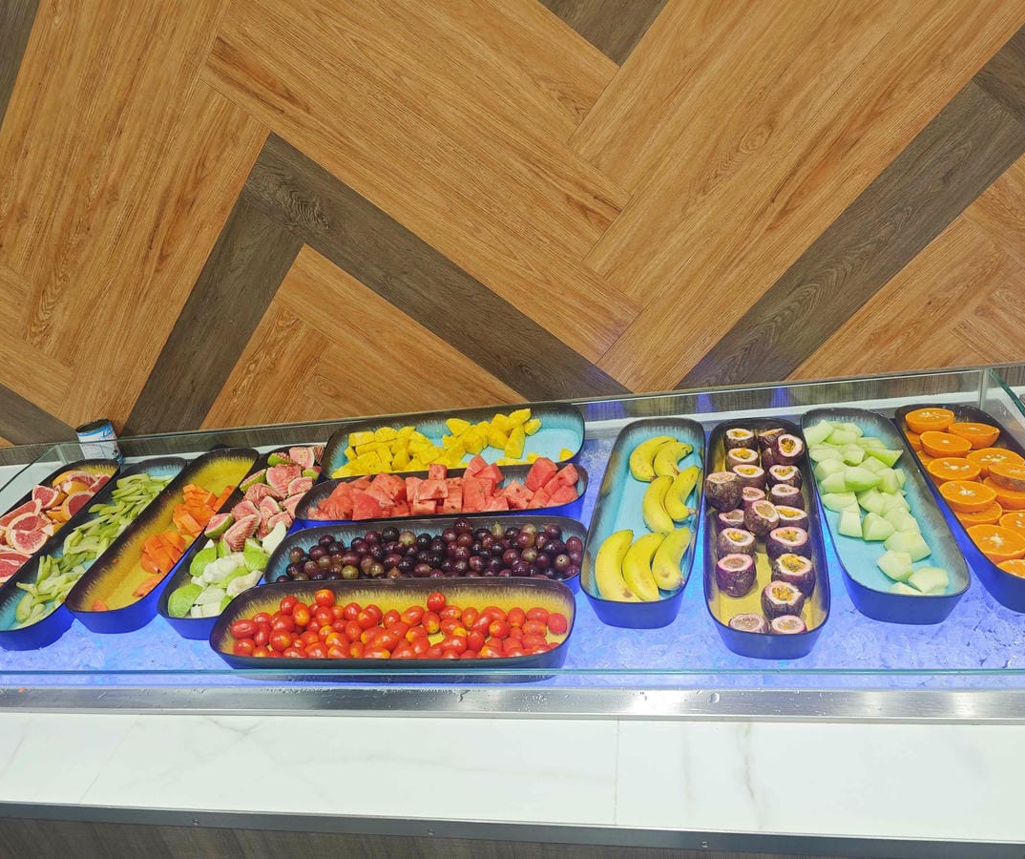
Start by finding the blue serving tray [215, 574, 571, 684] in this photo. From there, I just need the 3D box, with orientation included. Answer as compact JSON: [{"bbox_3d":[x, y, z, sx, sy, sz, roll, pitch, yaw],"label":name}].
[{"bbox_3d":[-0.167,0.285,1.067,0.520,0.059,0.159,-3,27,12],"label":"blue serving tray"}]

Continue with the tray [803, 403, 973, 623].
[{"bbox_3d":[0.559,0.113,1.193,0.159,0.059,0.520,-2,28,12],"label":"tray"}]

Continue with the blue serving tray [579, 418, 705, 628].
[{"bbox_3d":[0.223,0.130,1.234,0.159,0.059,0.520,1,29,17],"label":"blue serving tray"}]

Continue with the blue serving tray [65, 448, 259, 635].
[{"bbox_3d":[-0.612,0.188,1.409,0.159,0.059,0.520,-3,27,8],"label":"blue serving tray"}]

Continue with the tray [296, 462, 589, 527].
[{"bbox_3d":[-0.123,0.135,1.347,0.520,0.059,0.159,-5,25,9],"label":"tray"}]

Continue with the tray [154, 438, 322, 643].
[{"bbox_3d":[-0.453,0.183,1.364,0.159,0.059,0.520,-3,28,7],"label":"tray"}]

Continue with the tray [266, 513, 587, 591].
[{"bbox_3d":[-0.133,0.217,1.205,0.520,0.059,0.159,-3,32,10],"label":"tray"}]

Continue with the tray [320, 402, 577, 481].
[{"bbox_3d":[-0.114,0.044,1.500,0.520,0.059,0.159,-6,50,6],"label":"tray"}]

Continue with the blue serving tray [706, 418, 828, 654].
[{"bbox_3d":[0.379,0.142,1.165,0.159,0.059,0.520,-1,32,16],"label":"blue serving tray"}]

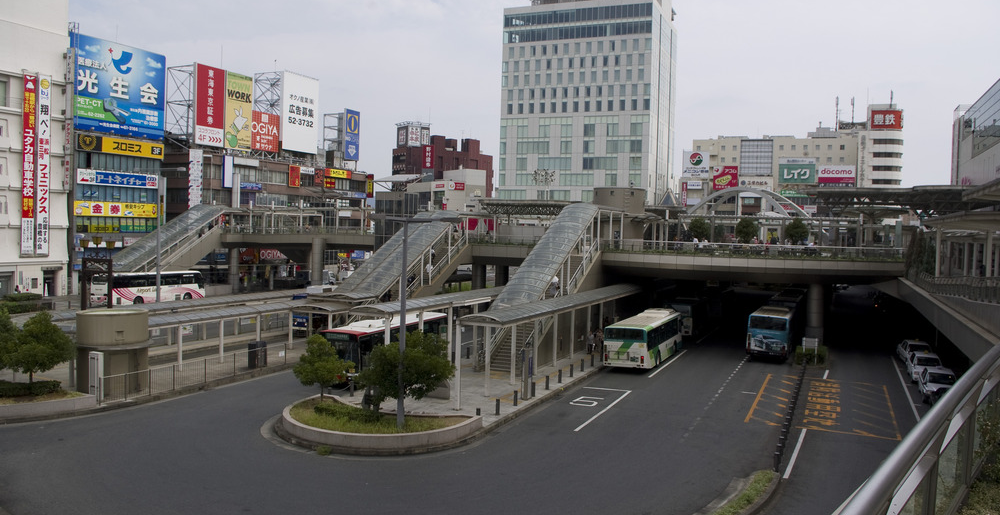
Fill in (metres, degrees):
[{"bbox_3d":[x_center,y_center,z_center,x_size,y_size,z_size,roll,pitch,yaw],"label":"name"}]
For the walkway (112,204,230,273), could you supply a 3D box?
[{"bbox_3d":[-34.880,-0.890,76.586,3.400,9.600,14.500,2,2,23],"label":"walkway"}]

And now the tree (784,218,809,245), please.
[{"bbox_3d":[21.842,-1.842,55.300,1.750,2.150,1.750,2,3,24],"label":"tree"}]

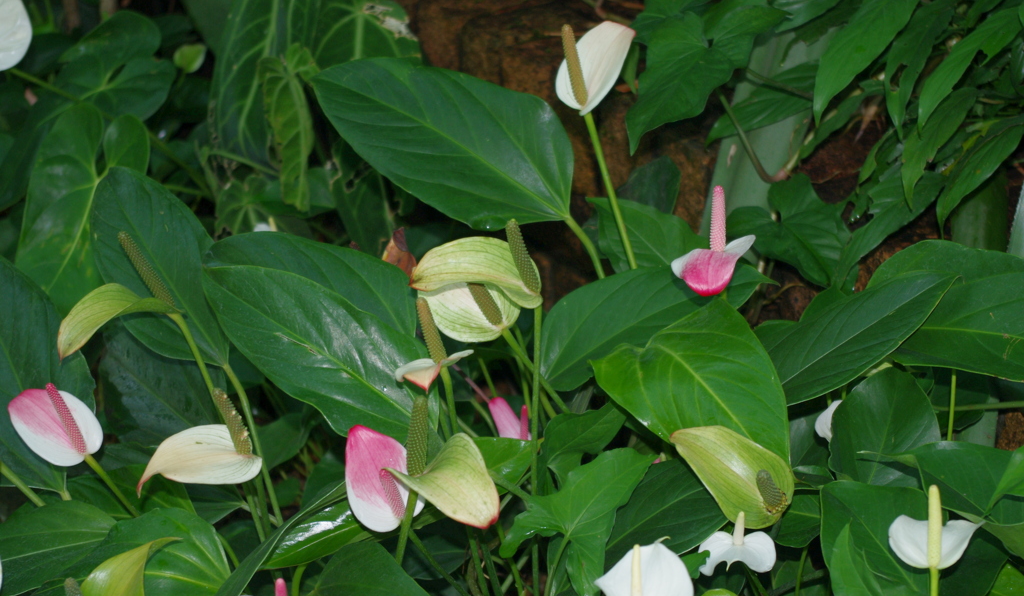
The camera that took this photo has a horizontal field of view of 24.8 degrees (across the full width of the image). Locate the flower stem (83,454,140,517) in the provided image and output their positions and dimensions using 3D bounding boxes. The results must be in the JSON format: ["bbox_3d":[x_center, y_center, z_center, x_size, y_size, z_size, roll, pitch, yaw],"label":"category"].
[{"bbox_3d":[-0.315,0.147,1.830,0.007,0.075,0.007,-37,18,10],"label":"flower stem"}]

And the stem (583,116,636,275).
[{"bbox_3d":[0.083,-0.090,1.970,0.007,0.145,0.007,-16,16,5],"label":"stem"}]

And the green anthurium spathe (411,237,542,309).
[{"bbox_3d":[-0.028,-0.020,1.830,0.102,0.055,0.065,8,27,16],"label":"green anthurium spathe"}]

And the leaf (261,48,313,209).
[{"bbox_3d":[-0.247,-0.182,2.550,0.065,0.185,0.050,-4,27,-8],"label":"leaf"}]

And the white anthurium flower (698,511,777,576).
[{"bbox_3d":[0.199,0.217,2.060,0.070,0.050,0.055,0,27,0],"label":"white anthurium flower"}]

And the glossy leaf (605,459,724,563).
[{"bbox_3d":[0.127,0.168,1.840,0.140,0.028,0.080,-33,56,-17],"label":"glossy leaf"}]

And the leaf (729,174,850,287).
[{"bbox_3d":[0.306,-0.072,2.500,0.125,0.040,0.144,-25,67,-8],"label":"leaf"}]

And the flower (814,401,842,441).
[{"bbox_3d":[0.269,0.102,1.920,0.052,0.048,0.032,8,27,17],"label":"flower"}]

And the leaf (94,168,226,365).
[{"bbox_3d":[-0.339,-0.030,2.280,0.125,0.045,0.232,-28,79,-23],"label":"leaf"}]

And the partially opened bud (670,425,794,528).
[{"bbox_3d":[0.166,0.134,1.750,0.108,0.040,0.060,36,77,17],"label":"partially opened bud"}]

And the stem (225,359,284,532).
[{"bbox_3d":[-0.249,0.142,2.250,0.020,0.178,0.020,-17,19,8],"label":"stem"}]

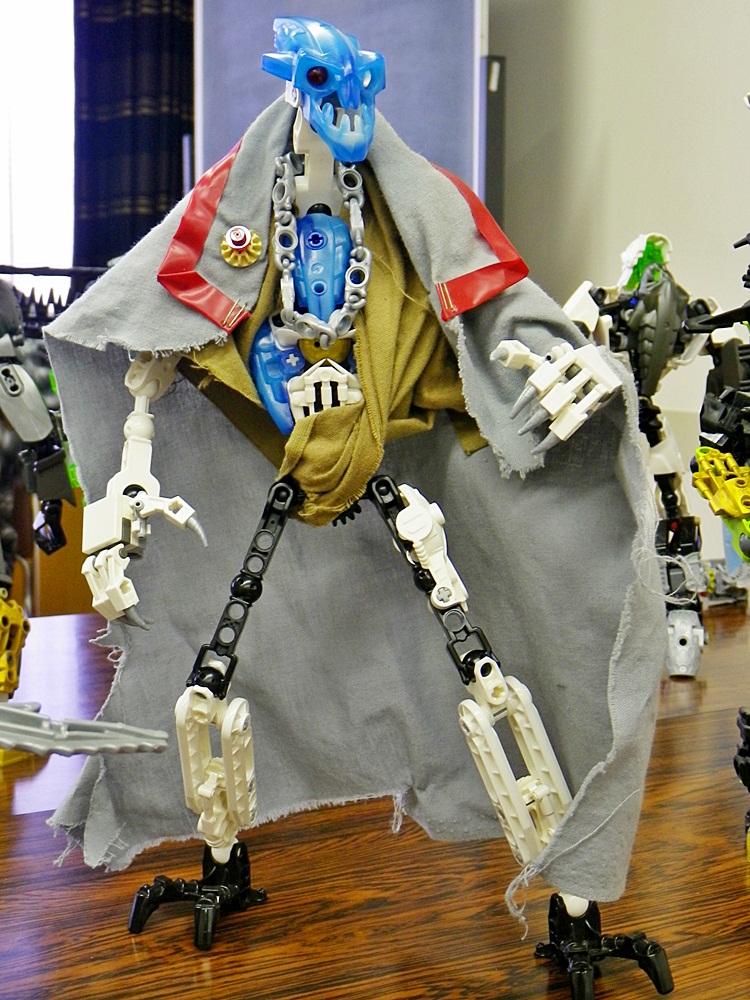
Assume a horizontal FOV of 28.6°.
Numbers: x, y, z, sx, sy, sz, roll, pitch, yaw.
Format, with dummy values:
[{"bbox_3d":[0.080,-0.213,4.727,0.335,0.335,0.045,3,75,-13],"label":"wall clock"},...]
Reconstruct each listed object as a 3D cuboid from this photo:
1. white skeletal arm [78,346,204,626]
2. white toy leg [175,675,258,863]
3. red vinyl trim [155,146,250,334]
[{"bbox_3d":[-0.073,-0.004,0.470,0.037,0.093,0.034,4,8,-6],"label":"white skeletal arm"},{"bbox_3d":[-0.050,0.083,0.458,0.022,0.065,0.017,11,25,25],"label":"white toy leg"},{"bbox_3d":[-0.054,-0.084,0.468,0.027,0.060,0.024,4,8,24],"label":"red vinyl trim"}]

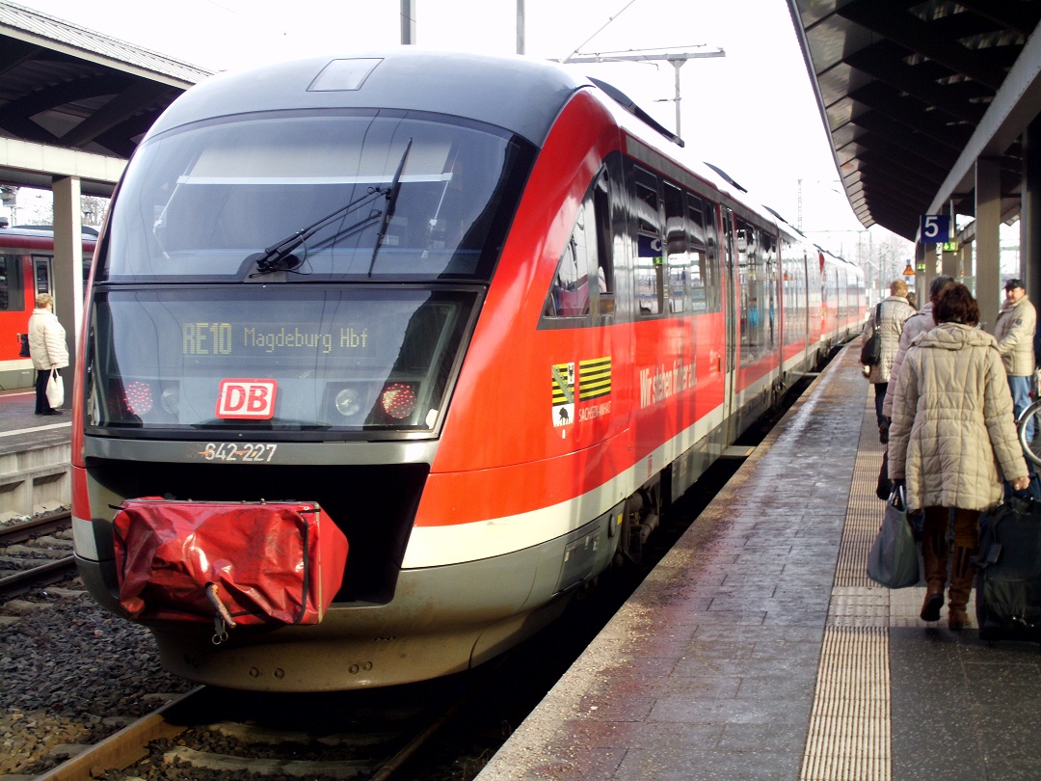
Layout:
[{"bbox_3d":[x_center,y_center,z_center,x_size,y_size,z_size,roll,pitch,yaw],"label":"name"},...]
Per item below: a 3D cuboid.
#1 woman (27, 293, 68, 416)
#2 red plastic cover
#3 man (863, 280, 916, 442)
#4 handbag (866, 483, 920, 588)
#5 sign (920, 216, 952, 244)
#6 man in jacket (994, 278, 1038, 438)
[{"bbox_3d":[-6.325,-0.481,25.400,0.500,1.633,0.550,-2,3,-28],"label":"woman"},{"bbox_3d":[-1.361,0.782,8.885,0.950,0.550,0.550,0,3,11],"label":"red plastic cover"},{"bbox_3d":[3.942,-0.307,20.100,0.600,1.726,0.480,0,3,11],"label":"man"},{"bbox_3d":[1.799,0.701,9.150,0.175,0.490,0.310,-1,3,-21],"label":"handbag"},{"bbox_3d":[7.093,-2.758,32.400,0.510,0.485,0.100,0,3,11],"label":"sign"},{"bbox_3d":[5.277,-0.313,20.200,0.470,1.766,0.550,-2,3,-30],"label":"man in jacket"}]

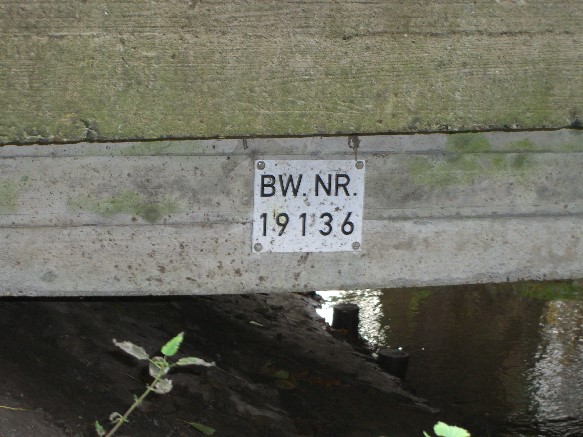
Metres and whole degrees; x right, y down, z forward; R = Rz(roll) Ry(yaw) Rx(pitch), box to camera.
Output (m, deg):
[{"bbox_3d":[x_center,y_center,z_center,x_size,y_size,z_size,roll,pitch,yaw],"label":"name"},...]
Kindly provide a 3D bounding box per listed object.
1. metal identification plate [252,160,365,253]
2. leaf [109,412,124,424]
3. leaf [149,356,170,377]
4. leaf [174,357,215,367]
[{"bbox_3d":[0.033,-0.022,2.964,0.210,0.172,0.005,0,9,-14],"label":"metal identification plate"},{"bbox_3d":[-0.265,0.303,2.420,0.024,0.017,0.020,1,9,0],"label":"leaf"},{"bbox_3d":[-0.200,0.224,2.420,0.033,0.028,0.020,1,9,0],"label":"leaf"},{"bbox_3d":[-0.147,0.216,2.420,0.060,0.014,0.025,1,9,0],"label":"leaf"}]

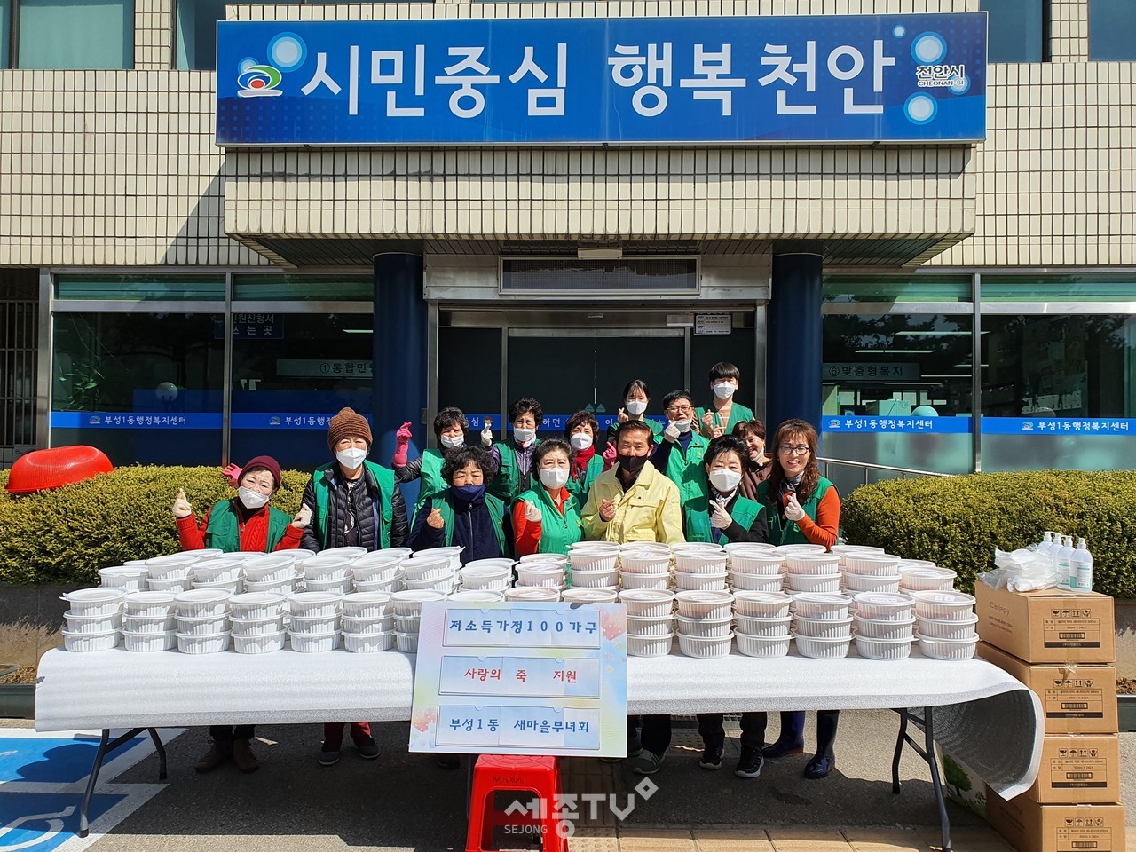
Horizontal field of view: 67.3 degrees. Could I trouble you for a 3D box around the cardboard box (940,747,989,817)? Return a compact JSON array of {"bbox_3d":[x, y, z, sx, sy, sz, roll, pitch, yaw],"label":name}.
[{"bbox_3d":[1.770,1.456,3.550,0.300,0.280,0.240,1,-1,0],"label":"cardboard box"}]

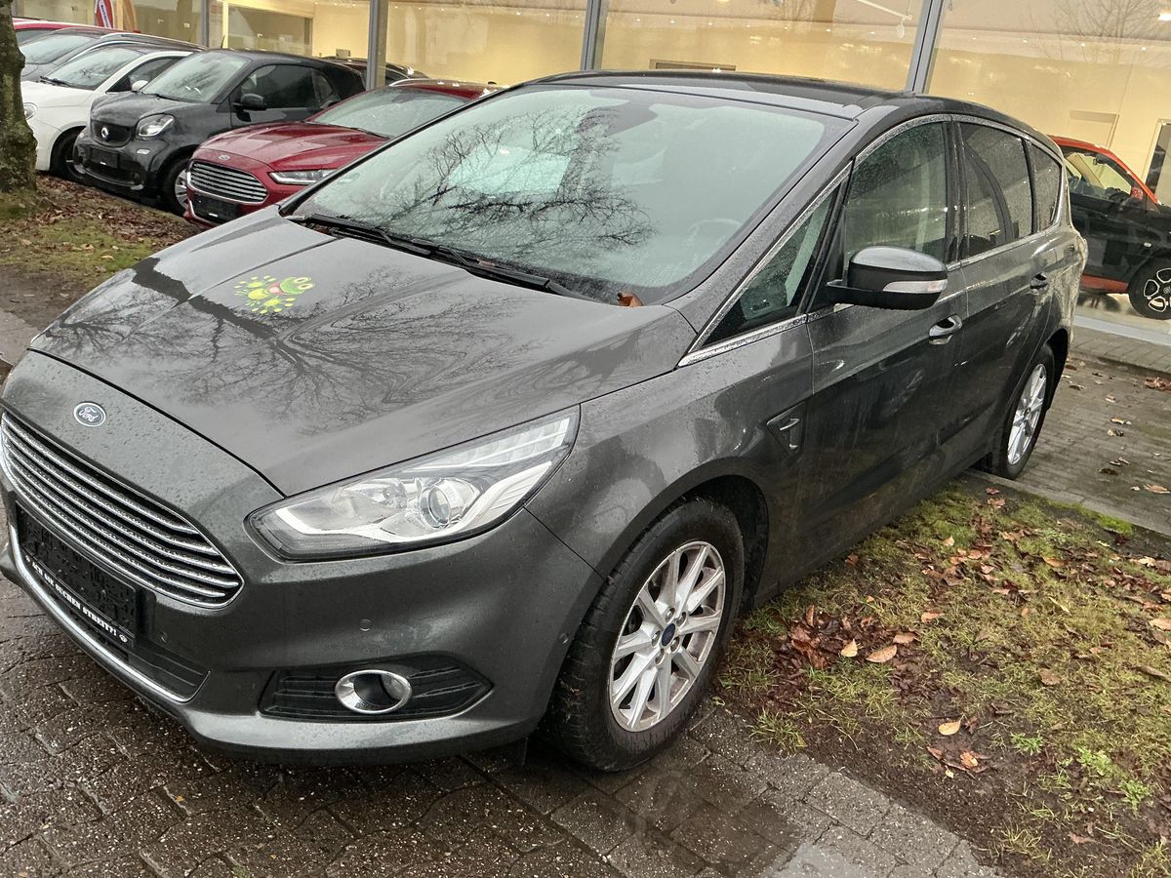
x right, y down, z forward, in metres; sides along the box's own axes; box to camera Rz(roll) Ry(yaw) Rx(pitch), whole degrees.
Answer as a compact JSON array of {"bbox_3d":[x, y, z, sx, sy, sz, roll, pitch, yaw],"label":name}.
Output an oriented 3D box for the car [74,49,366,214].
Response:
[{"bbox_3d":[-3.451,-3.055,9.398,1.663,1.555,2.695,22,24,37],"label":"car"}]

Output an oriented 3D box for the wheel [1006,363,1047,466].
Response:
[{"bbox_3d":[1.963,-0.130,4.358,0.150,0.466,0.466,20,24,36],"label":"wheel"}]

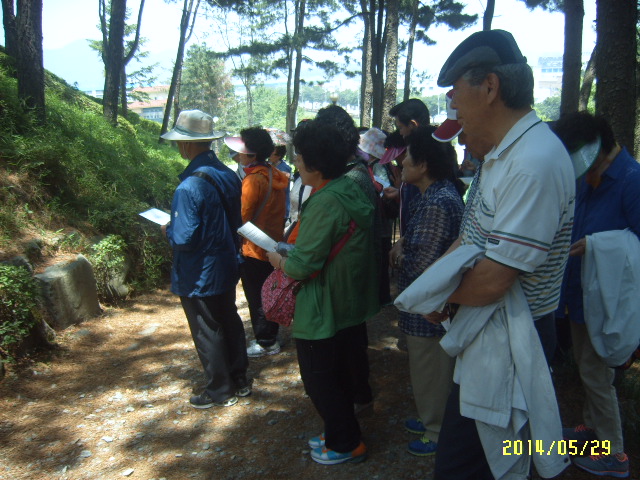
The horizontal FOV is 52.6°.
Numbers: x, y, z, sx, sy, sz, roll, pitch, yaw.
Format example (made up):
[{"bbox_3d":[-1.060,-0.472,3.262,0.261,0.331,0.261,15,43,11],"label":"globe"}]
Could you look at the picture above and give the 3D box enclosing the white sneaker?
[{"bbox_3d":[-0.425,0.799,4.807,0.260,0.110,0.100,-3,8,-15],"label":"white sneaker"}]

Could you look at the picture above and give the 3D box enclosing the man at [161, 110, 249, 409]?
[{"bbox_3d":[-0.672,0.124,3.864,0.430,1.710,0.490,2,9,22],"label":"man"}]

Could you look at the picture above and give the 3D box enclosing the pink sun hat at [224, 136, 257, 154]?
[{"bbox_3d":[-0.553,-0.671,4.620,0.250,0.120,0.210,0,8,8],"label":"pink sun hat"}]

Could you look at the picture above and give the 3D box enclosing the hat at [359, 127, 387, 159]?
[{"bbox_3d":[0.393,-0.708,4.750,0.280,0.160,0.260,10,3,-11],"label":"hat"}]

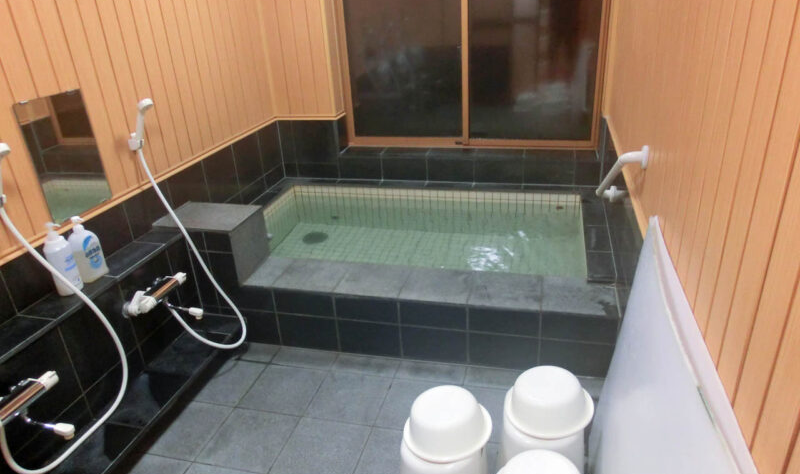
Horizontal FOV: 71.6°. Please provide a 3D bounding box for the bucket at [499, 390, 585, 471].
[{"bbox_3d":[0.457,0.666,1.772,0.275,0.345,0.275,3,25,15],"label":"bucket"}]

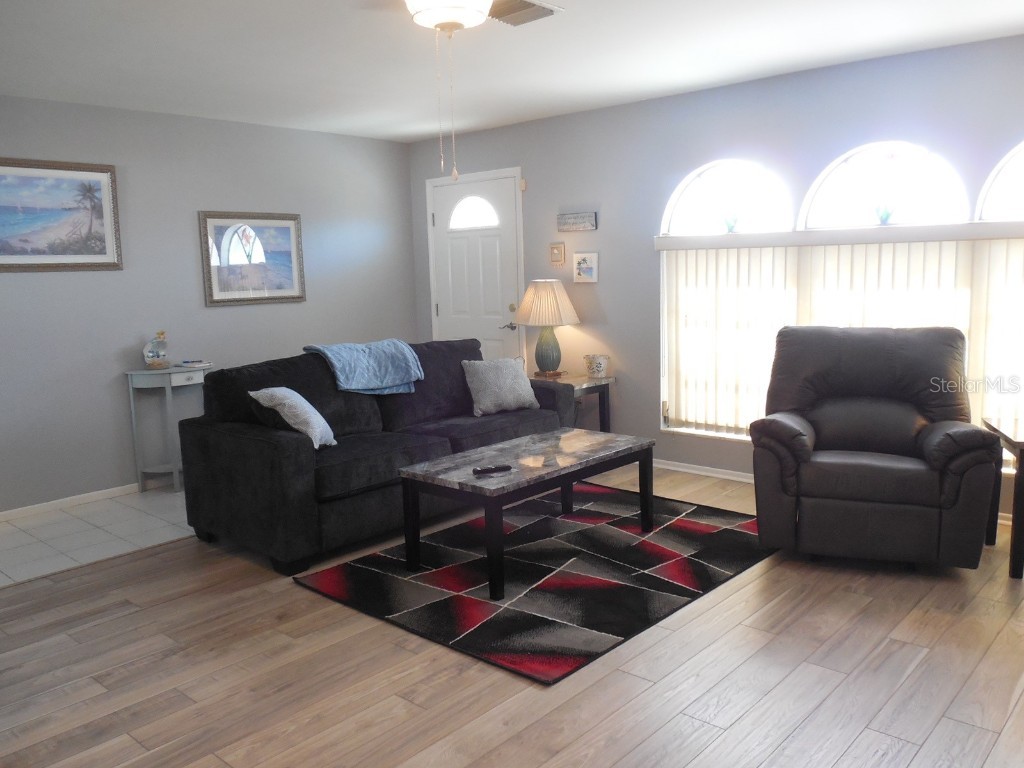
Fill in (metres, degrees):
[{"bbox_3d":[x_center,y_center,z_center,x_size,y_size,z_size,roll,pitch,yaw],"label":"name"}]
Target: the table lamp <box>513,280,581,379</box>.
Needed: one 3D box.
[{"bbox_3d":[0.247,-0.396,5.876,0.465,0.700,0.465,-1,8,0],"label":"table lamp"}]

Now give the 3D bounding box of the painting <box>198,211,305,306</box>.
[{"bbox_3d":[-1.834,-0.893,5.905,0.035,0.640,0.800,6,11,42],"label":"painting"}]

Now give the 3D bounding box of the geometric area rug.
[{"bbox_3d":[0.275,0.821,4.072,1.533,0.012,2.110,6,11,42],"label":"geometric area rug"}]

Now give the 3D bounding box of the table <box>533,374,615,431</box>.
[{"bbox_3d":[0.331,0.270,5.835,0.560,0.605,0.580,6,11,42],"label":"table"}]

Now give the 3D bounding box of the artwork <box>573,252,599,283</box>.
[{"bbox_3d":[0.526,-0.825,5.897,0.210,0.205,0.022,6,11,42],"label":"artwork"}]

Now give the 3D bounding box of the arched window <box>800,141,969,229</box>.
[{"bbox_3d":[2.026,-1.088,4.534,0.912,0.455,0.100,6,11,42],"label":"arched window"}]

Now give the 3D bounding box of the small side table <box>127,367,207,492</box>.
[{"bbox_3d":[-2.147,0.290,5.458,0.290,0.790,0.600,6,11,42],"label":"small side table"}]

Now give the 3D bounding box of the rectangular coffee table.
[{"bbox_3d":[0.116,0.592,4.138,0.610,0.480,1.215,6,11,42],"label":"rectangular coffee table"}]

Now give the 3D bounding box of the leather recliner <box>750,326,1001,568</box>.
[{"bbox_3d":[1.755,0.259,4.119,1.040,1.030,0.920,2,9,21],"label":"leather recliner"}]

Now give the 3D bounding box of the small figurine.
[{"bbox_3d":[-2.291,-0.215,5.335,0.160,0.240,0.120,-7,10,-35],"label":"small figurine"}]

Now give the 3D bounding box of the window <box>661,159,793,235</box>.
[{"bbox_3d":[1.342,-1.160,5.153,0.898,0.455,0.100,6,11,42],"label":"window"}]

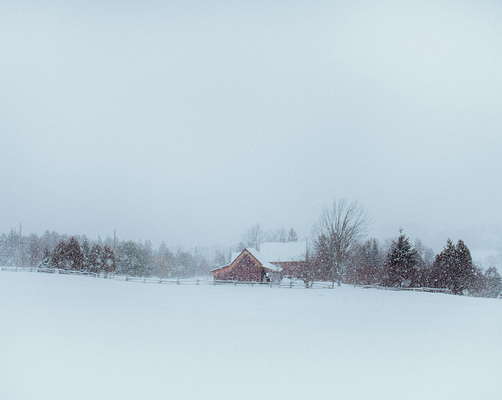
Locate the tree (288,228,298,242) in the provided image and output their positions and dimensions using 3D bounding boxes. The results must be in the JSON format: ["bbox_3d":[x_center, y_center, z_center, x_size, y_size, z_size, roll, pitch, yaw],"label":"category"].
[{"bbox_3d":[9.922,12.644,139.460,3.840,11.670,3.650,0,-6,0],"label":"tree"}]

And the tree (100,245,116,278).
[{"bbox_3d":[-24.711,10.581,100.447,2.770,5.820,2.630,0,-6,0],"label":"tree"}]

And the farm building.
[{"bbox_3d":[1.600,10.351,99.969,15.500,7.200,14.000,-1,-6,8],"label":"farm building"}]

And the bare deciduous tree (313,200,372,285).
[{"bbox_3d":[14.562,6.705,92.831,9.250,13.980,8.790,0,-6,0],"label":"bare deciduous tree"}]

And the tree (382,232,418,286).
[{"bbox_3d":[22.335,8.733,86.566,5.370,8.420,5.100,0,-6,0],"label":"tree"}]

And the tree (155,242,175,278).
[{"bbox_3d":[-18.515,13.196,126.316,4.350,7.970,4.140,0,-6,0],"label":"tree"}]

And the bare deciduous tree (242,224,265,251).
[{"bbox_3d":[0.728,12.340,141.506,6.570,12.810,6.240,0,-6,0],"label":"bare deciduous tree"}]

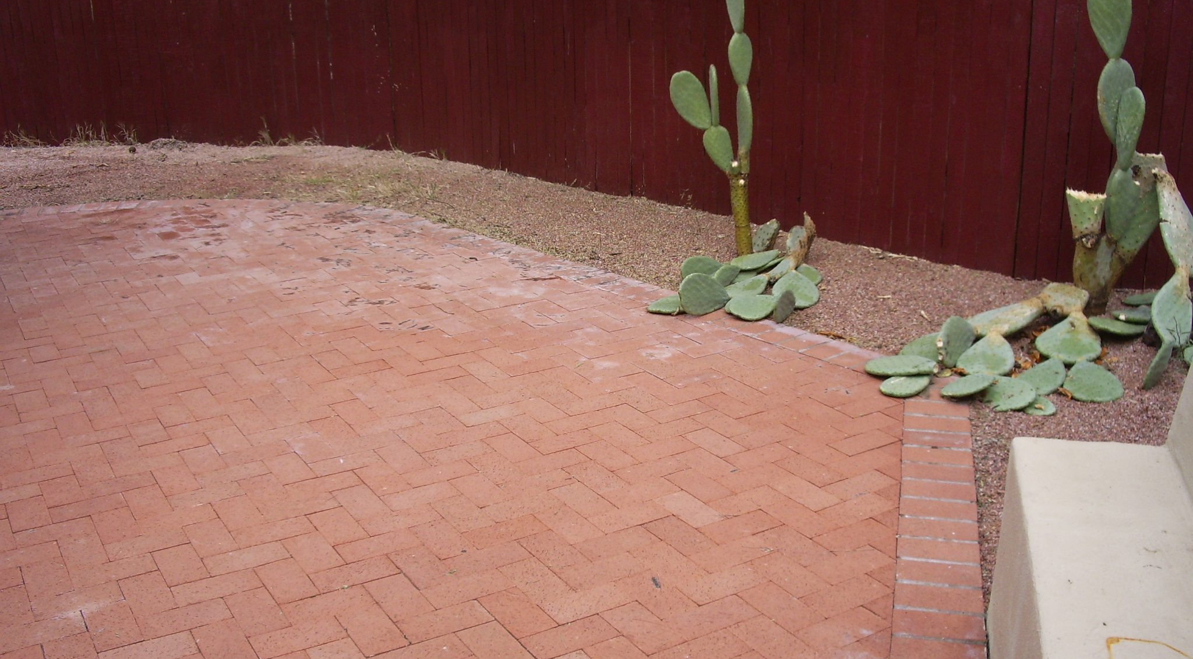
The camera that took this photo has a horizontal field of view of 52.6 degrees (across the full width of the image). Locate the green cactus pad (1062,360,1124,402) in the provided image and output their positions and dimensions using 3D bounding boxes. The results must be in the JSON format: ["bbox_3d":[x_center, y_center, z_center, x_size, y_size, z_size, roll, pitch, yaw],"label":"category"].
[{"bbox_3d":[1.593,0.173,3.863,0.195,0.060,0.230,-5,18,-12],"label":"green cactus pad"}]

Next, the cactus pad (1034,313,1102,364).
[{"bbox_3d":[1.613,0.032,4.120,0.210,0.040,0.250,7,40,23],"label":"cactus pad"}]

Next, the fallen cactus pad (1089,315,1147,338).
[{"bbox_3d":[1.893,-0.004,4.395,0.225,0.050,0.140,7,20,24],"label":"fallen cactus pad"}]

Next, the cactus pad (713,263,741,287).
[{"bbox_3d":[0.526,-0.214,4.937,0.150,0.100,0.035,-36,-18,-3],"label":"cactus pad"}]

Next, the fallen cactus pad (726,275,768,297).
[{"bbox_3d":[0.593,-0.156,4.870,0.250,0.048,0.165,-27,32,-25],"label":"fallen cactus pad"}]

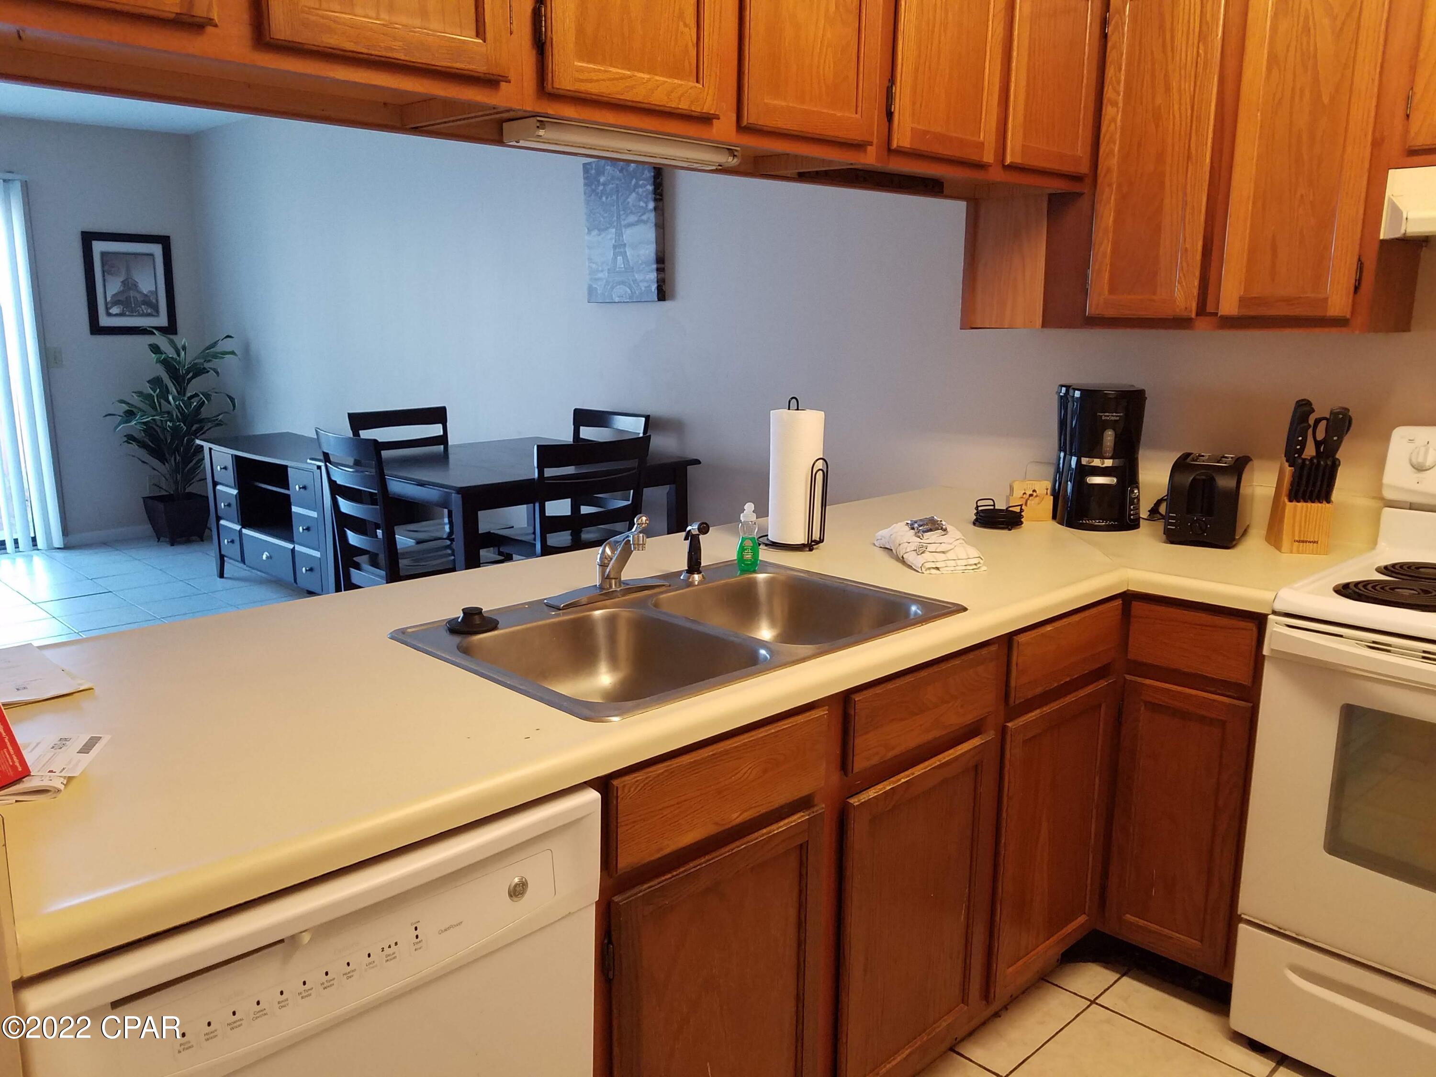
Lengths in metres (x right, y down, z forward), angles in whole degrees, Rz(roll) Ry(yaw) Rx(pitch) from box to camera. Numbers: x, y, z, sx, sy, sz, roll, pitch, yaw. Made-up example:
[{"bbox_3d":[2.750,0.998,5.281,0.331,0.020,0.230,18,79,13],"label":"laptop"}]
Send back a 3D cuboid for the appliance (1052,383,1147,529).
[{"bbox_3d":[0.937,-0.207,2.694,0.188,0.335,0.250,2,11,8],"label":"appliance"}]

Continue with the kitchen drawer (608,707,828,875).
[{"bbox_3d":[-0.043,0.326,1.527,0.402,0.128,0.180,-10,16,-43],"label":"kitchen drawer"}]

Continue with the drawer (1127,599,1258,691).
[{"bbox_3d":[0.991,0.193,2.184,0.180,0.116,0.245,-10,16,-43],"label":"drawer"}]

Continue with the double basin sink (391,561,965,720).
[{"bbox_3d":[-0.045,0.220,1.822,0.838,0.180,0.557,-10,16,-43],"label":"double basin sink"}]

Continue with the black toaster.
[{"bbox_3d":[1.150,-0.092,2.515,0.158,0.182,0.280,7,13,31],"label":"black toaster"}]

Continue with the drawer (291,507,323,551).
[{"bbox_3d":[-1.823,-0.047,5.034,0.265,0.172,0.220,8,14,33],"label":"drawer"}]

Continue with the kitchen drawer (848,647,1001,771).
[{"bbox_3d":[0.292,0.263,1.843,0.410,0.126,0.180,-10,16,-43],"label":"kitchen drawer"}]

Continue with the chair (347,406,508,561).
[{"bbox_3d":[-1.109,0.031,4.281,0.500,1.045,0.445,11,16,43],"label":"chair"}]

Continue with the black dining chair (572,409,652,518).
[{"bbox_3d":[-0.601,0.045,4.223,0.500,1.045,0.465,-10,16,-43],"label":"black dining chair"}]

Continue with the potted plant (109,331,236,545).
[{"bbox_3d":[-3.382,-0.625,6.722,0.770,1.340,0.770,-10,16,-43],"label":"potted plant"}]

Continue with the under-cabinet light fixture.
[{"bbox_3d":[-0.152,-0.670,1.850,0.440,0.033,0.084,-10,16,-43],"label":"under-cabinet light fixture"}]

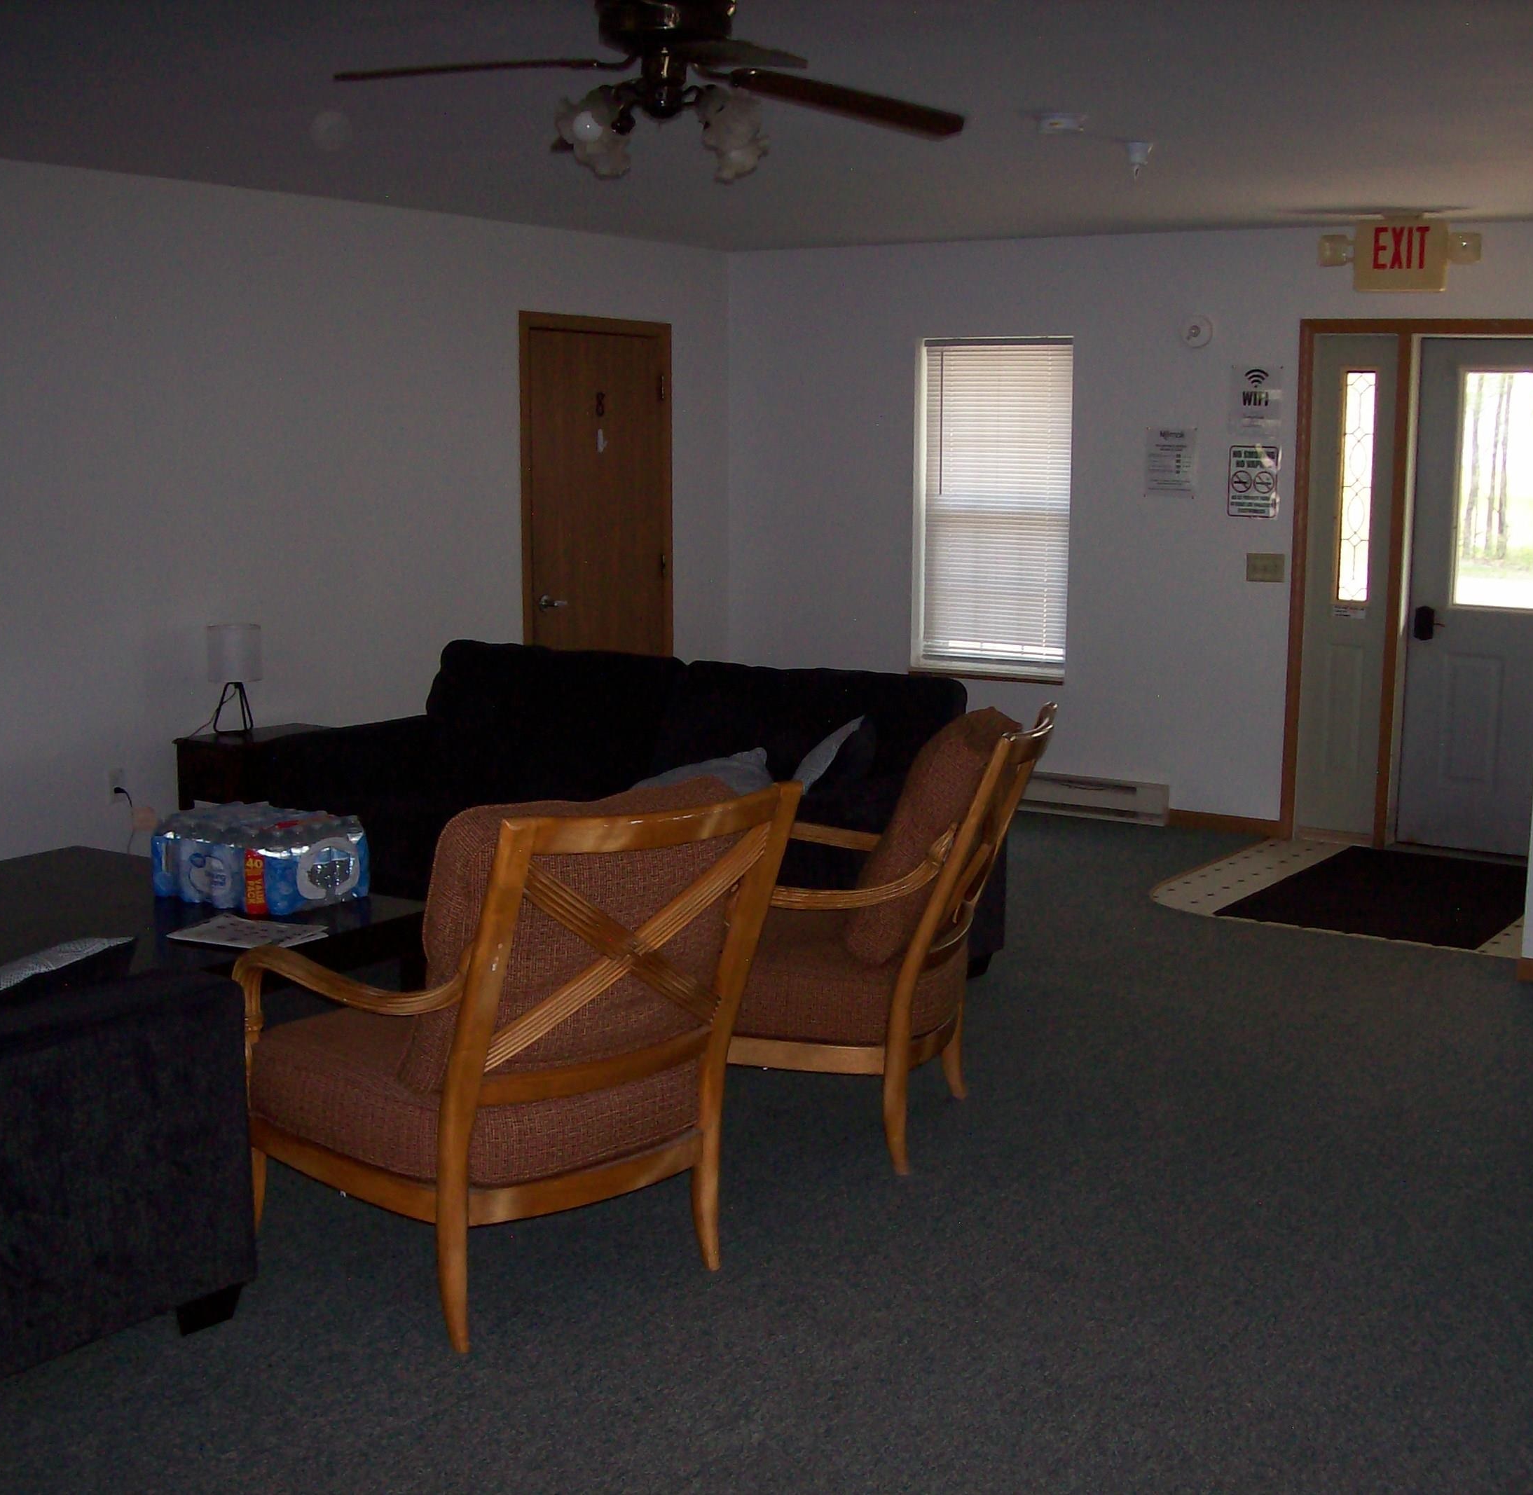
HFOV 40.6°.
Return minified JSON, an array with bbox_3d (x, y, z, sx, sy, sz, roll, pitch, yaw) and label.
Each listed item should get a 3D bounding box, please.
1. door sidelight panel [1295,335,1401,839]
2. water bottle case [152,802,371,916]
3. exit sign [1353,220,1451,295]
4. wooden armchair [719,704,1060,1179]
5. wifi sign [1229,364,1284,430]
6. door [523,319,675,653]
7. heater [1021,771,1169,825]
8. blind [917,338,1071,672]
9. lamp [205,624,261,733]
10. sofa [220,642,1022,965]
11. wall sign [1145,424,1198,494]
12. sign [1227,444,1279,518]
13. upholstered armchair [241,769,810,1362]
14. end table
[{"bbox_3d":[2.287,-0.612,8.213,0.342,2.020,0.070,6,11,33],"label":"door sidelight panel"},{"bbox_3d":[-1.309,0.281,5.370,0.475,0.207,0.345,7,11,36],"label":"water bottle case"},{"bbox_3d":[2.365,-1.825,7.721,0.336,0.260,0.060,6,11,33],"label":"exit sign"},{"bbox_3d":[0.164,0.409,4.919,0.940,1.000,0.720,3,9,18],"label":"wooden armchair"},{"bbox_3d":[1.967,-1.391,8.342,0.217,0.277,0.015,6,11,33],"label":"wifi sign"},{"bbox_3d":[-0.712,-0.784,8.961,0.080,2.095,1.044,6,11,33],"label":"door"},{"bbox_3d":[1.082,0.186,9.049,1.400,0.170,0.070,6,11,33],"label":"heater"},{"bbox_3d":[1.006,-1.061,9.036,0.746,1.403,0.050,6,11,33],"label":"blind"},{"bbox_3d":[-1.856,-0.244,7.233,0.185,0.380,0.185,0,9,0],"label":"lamp"},{"bbox_3d":[-0.446,0.193,6.566,2.230,0.920,0.980,6,11,33],"label":"sofa"},{"bbox_3d":[1.670,-1.176,8.577,0.215,0.282,0.015,6,11,33],"label":"wall sign"},{"bbox_3d":[1.965,-1.071,8.392,0.207,0.283,0.015,6,11,33],"label":"sign"},{"bbox_3d":[-0.501,0.538,4.033,0.700,1.010,0.950,-8,12,-43],"label":"upholstered armchair"},{"bbox_3d":[-1.673,0.256,7.169,0.500,0.590,0.530,6,11,33],"label":"end table"}]

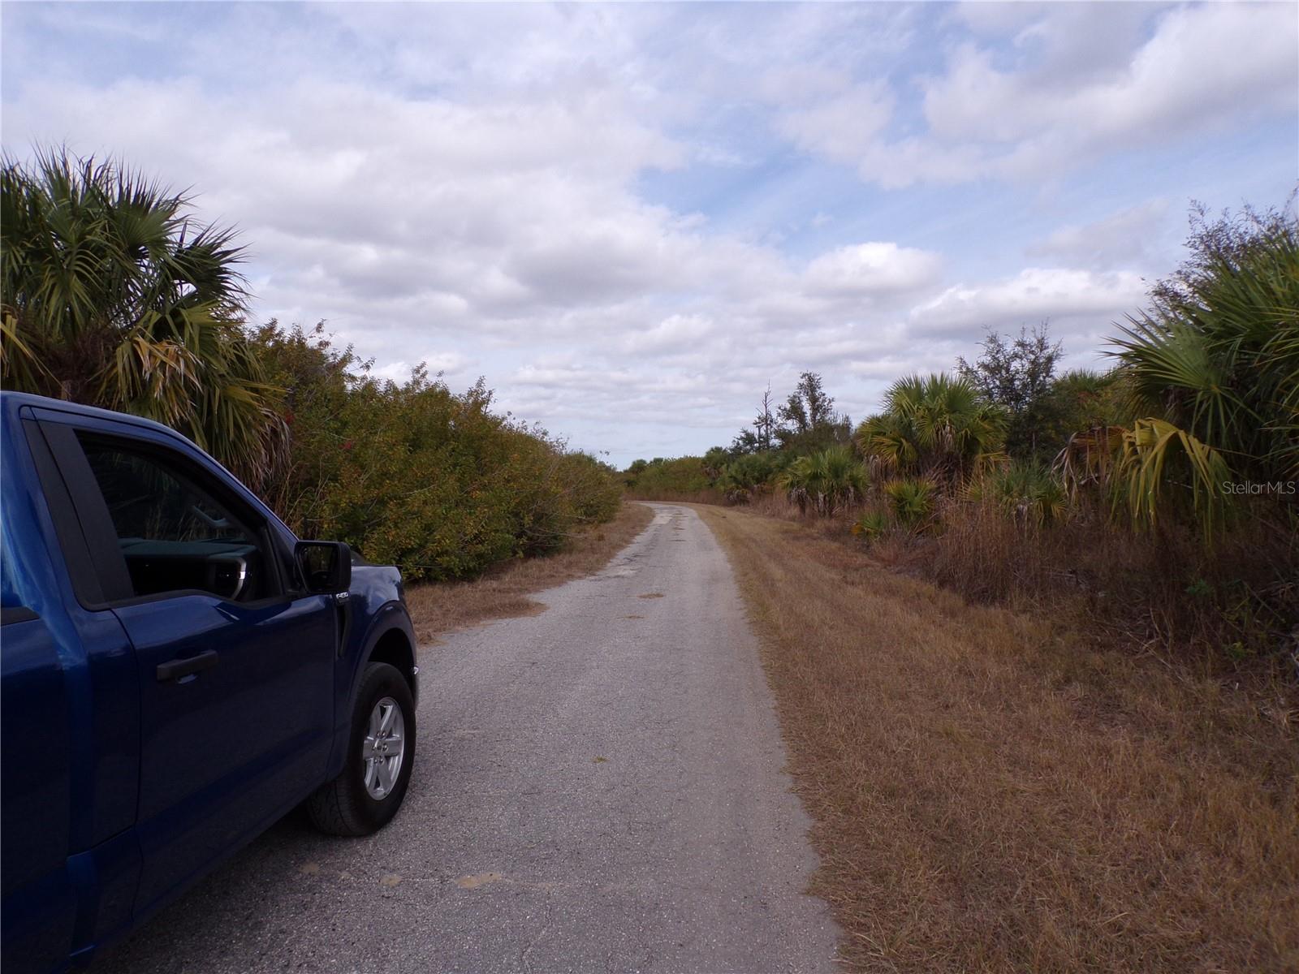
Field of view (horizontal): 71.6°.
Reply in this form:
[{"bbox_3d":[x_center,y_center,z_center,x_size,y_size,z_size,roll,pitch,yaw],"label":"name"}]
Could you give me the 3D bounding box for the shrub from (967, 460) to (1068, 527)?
[{"bbox_3d":[8.782,0.206,21.500,2.390,1.670,2.100,0,0,0],"label":"shrub"}]

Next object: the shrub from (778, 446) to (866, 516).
[{"bbox_3d":[7.087,-0.229,37.000,3.580,2.880,3.100,0,0,0],"label":"shrub"}]

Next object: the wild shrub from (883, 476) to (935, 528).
[{"bbox_3d":[7.629,0.463,26.500,1.540,1.540,1.450,0,0,0],"label":"wild shrub"}]

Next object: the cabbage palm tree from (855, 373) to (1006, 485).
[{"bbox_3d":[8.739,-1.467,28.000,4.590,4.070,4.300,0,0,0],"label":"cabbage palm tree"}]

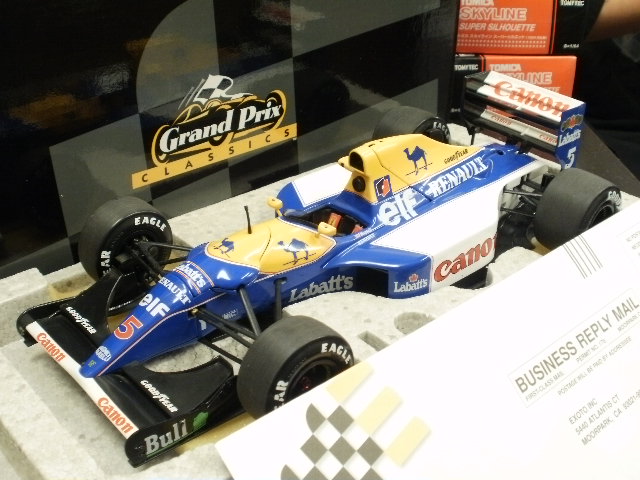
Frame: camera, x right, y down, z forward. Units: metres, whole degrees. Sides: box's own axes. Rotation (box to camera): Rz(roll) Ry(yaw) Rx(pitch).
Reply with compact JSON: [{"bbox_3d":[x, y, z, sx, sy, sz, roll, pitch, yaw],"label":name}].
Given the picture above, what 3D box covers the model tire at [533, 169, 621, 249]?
[{"bbox_3d":[0.110,-0.011,0.347,0.036,0.036,0.021,-24,38,-35],"label":"model tire"}]

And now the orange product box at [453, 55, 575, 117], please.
[{"bbox_3d":[0.130,-0.115,0.572,0.085,0.042,0.040,1,30,0],"label":"orange product box"}]

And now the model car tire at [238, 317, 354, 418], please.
[{"bbox_3d":[-0.007,0.042,0.253,0.036,0.036,0.015,-24,38,-35],"label":"model car tire"}]

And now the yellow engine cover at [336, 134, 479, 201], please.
[{"bbox_3d":[0.042,-0.038,0.342,0.081,0.022,0.019,-23,38,-35],"label":"yellow engine cover"}]

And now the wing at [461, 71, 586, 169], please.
[{"bbox_3d":[0.092,-0.054,0.378,0.021,0.033,0.056,-24,38,-35],"label":"wing"}]

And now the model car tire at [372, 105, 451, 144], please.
[{"bbox_3d":[0.046,-0.048,0.409,0.036,0.036,0.021,-24,38,-35],"label":"model car tire"}]

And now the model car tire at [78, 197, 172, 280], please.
[{"bbox_3d":[-0.075,0.002,0.319,0.036,0.036,0.015,-24,38,-35],"label":"model car tire"}]

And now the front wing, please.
[{"bbox_3d":[-0.063,0.039,0.274,0.050,0.018,0.077,-24,38,-35],"label":"front wing"}]

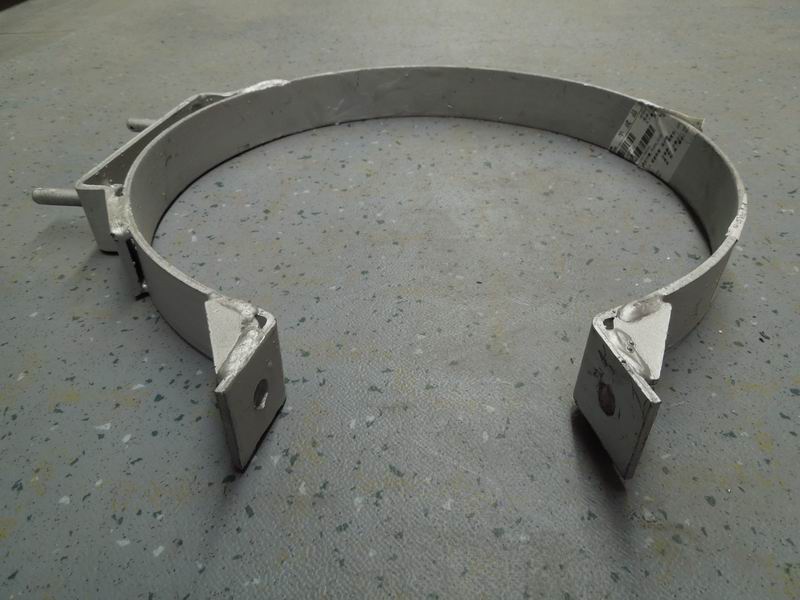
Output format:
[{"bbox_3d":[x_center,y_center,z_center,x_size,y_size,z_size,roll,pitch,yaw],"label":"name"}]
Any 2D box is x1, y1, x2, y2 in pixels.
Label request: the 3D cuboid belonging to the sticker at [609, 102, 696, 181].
[{"bbox_3d":[0.207,-0.129,0.476,0.006,0.049,0.090,-12,39,-15],"label":"sticker"}]

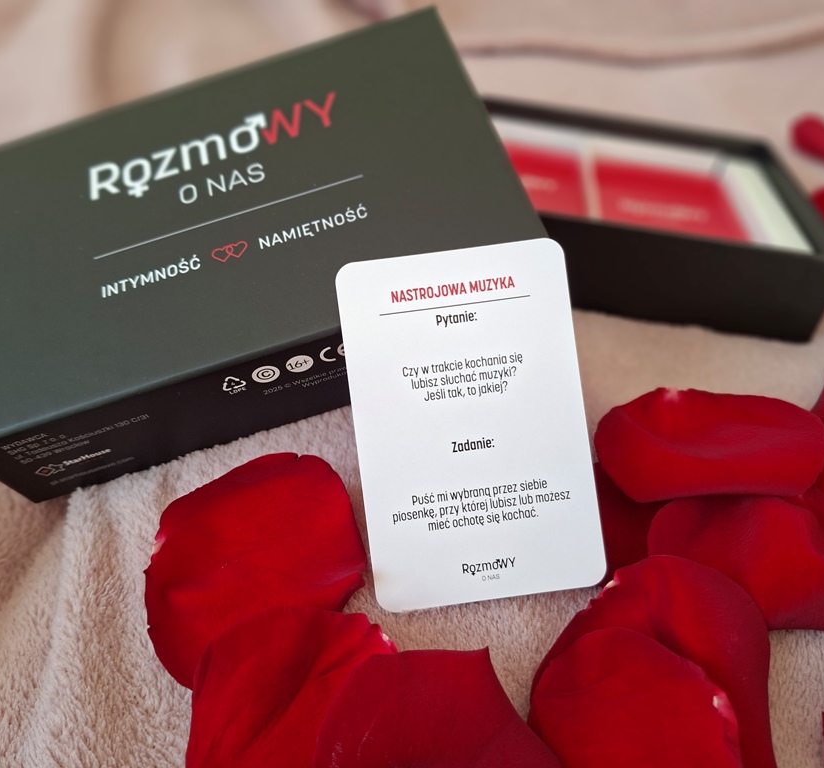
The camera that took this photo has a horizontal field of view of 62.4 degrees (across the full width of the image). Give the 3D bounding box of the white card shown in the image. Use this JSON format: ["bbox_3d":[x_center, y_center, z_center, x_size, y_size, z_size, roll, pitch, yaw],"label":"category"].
[{"bbox_3d":[0.015,0.010,0.176,0.060,0.091,0.001,-7,-1,-1],"label":"white card"}]

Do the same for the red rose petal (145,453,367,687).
[{"bbox_3d":[-0.040,0.049,0.177,0.055,0.014,0.060,-7,49,-2],"label":"red rose petal"}]

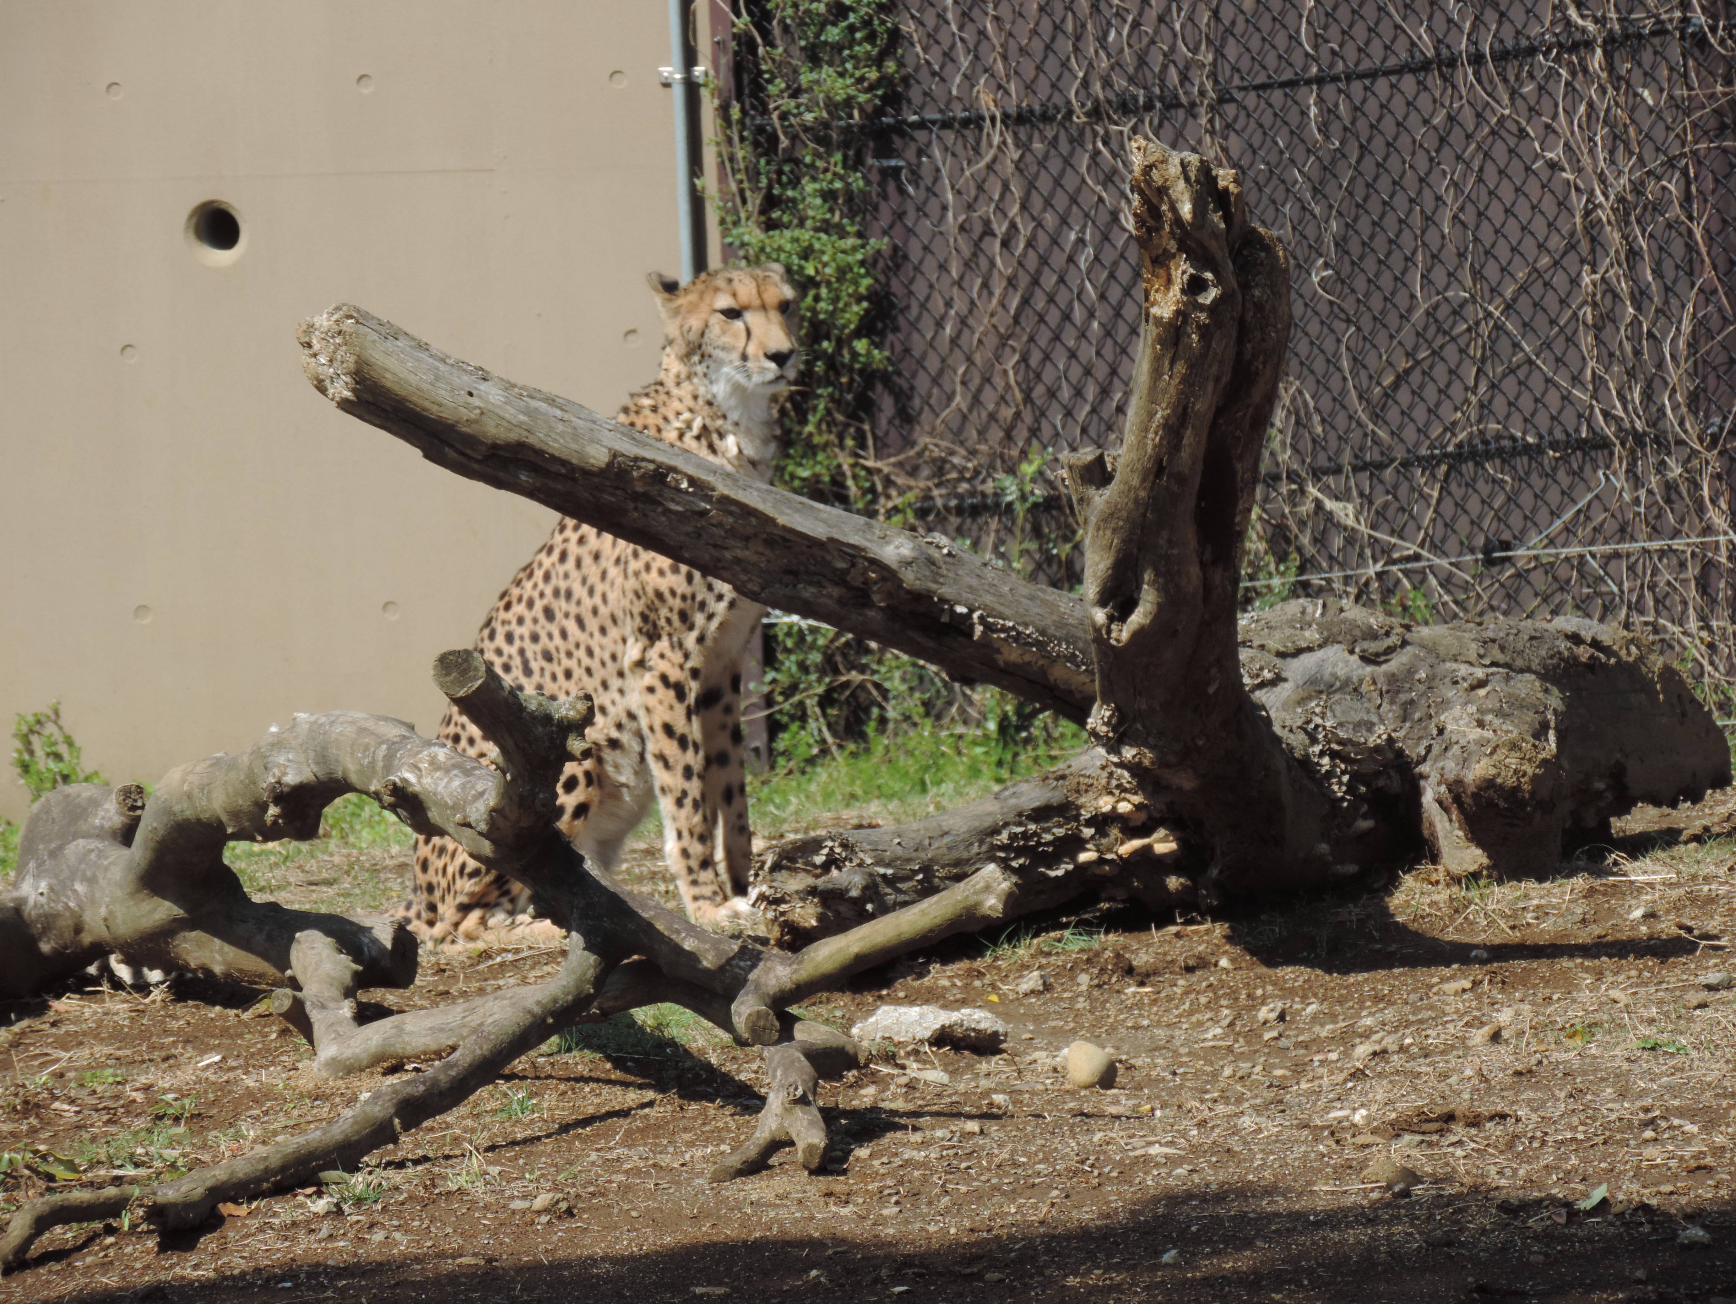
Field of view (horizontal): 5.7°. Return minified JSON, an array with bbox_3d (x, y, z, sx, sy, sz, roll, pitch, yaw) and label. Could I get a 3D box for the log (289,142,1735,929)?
[{"bbox_3d":[0.218,-0.191,27.000,2.100,1.140,0.950,-4,5,-15],"label":"log"}]

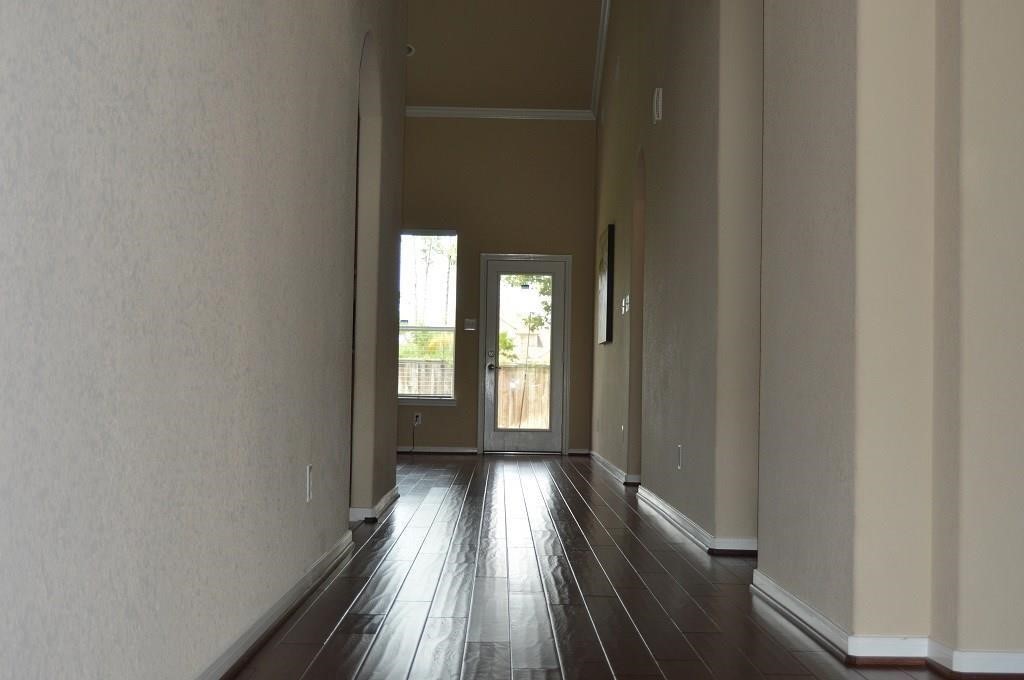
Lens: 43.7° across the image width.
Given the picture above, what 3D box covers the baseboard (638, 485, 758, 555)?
[{"bbox_3d":[0.971,0.977,7.136,0.220,0.085,2.920,1,-2,0],"label":"baseboard"}]

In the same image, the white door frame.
[{"bbox_3d":[0.136,0.157,13.725,0.985,2.165,0.120,1,-2,0],"label":"white door frame"}]

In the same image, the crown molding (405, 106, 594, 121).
[{"bbox_3d":[-0.128,-2.437,13.735,2.035,0.100,0.090,1,-2,0],"label":"crown molding"}]

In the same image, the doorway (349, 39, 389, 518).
[{"bbox_3d":[-0.786,-0.294,6.374,0.130,2.505,1.150,1,-2,0],"label":"doorway"}]

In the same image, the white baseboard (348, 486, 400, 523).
[{"bbox_3d":[-0.806,0.967,7.663,0.154,0.080,1.600,1,-2,0],"label":"white baseboard"}]

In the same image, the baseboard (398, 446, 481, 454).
[{"bbox_3d":[-0.830,1.188,13.624,0.922,0.083,0.030,1,-2,0],"label":"baseboard"}]

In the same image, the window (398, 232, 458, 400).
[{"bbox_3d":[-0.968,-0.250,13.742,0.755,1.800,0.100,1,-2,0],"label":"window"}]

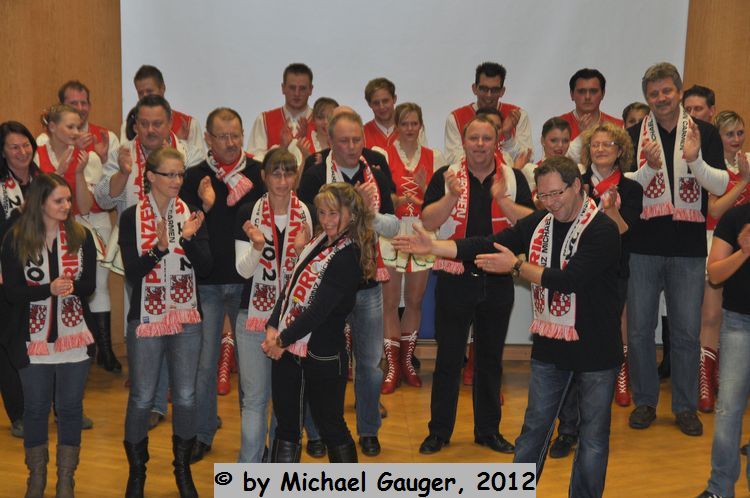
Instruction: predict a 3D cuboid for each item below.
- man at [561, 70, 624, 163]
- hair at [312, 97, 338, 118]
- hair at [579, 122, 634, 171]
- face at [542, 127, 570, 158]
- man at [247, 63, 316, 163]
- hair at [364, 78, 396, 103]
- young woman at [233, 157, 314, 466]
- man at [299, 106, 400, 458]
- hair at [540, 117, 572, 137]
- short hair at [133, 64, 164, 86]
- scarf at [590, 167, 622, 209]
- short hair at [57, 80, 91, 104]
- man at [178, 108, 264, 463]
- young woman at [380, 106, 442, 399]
[{"bbox_3d":[1.249,-0.140,10.907,0.540,1.800,0.380,1,12,3],"label":"man"},{"bbox_3d":[-0.271,-0.785,10.468,0.160,0.140,0.180,-3,14,-15],"label":"hair"},{"bbox_3d":[1.177,-0.516,9.519,0.280,0.250,0.250,5,13,20],"label":"hair"},{"bbox_3d":[0.976,-0.562,10.072,0.150,0.180,0.120,-2,14,-12],"label":"face"},{"bbox_3d":[-0.459,-0.163,10.859,0.560,1.810,0.420,1,13,0],"label":"man"},{"bbox_3d":[0.032,-0.908,10.797,0.180,0.150,0.200,3,12,12],"label":"hair"},{"bbox_3d":[-0.475,0.371,8.891,0.440,1.690,0.400,2,14,3],"label":"young woman"},{"bbox_3d":[-0.143,0.188,9.482,0.510,1.782,0.430,-3,14,-15],"label":"man"},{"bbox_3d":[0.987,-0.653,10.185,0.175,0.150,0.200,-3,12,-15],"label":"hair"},{"bbox_3d":[-1.304,-0.993,10.781,0.180,0.150,0.200,6,13,24],"label":"short hair"},{"bbox_3d":[1.168,-0.310,9.448,0.180,0.230,0.160,3,14,8],"label":"scarf"},{"bbox_3d":[-1.668,-0.867,10.377,0.170,0.130,0.190,-4,14,-19],"label":"short hair"},{"bbox_3d":[-0.778,0.156,9.491,0.500,1.775,0.440,-3,12,-15],"label":"man"},{"bbox_3d":[0.200,-0.019,10.679,0.420,1.640,0.380,2,12,5],"label":"young woman"}]

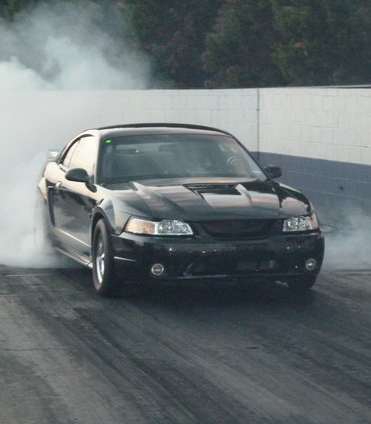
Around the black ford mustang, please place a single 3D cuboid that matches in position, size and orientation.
[{"bbox_3d":[-0.190,-0.090,15.250,1.880,1.350,4.640,-1,4,-16],"label":"black ford mustang"}]

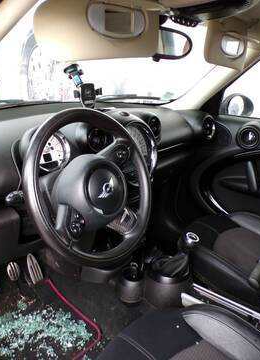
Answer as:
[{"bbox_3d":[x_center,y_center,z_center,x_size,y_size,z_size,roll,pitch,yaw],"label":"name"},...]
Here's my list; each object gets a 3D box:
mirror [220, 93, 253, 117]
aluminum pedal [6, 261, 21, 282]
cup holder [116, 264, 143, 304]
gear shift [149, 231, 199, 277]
[{"bbox_3d":[0.587,-0.397,1.830,0.200,0.152,0.105,-13,23,-33],"label":"mirror"},{"bbox_3d":[-0.466,0.366,1.330,0.053,0.078,0.020,-20,0,-44],"label":"aluminum pedal"},{"bbox_3d":[0.005,0.398,1.275,0.090,0.100,0.090,17,26,40],"label":"cup holder"},{"bbox_3d":[0.168,0.249,1.175,0.160,0.168,0.120,17,26,40],"label":"gear shift"}]

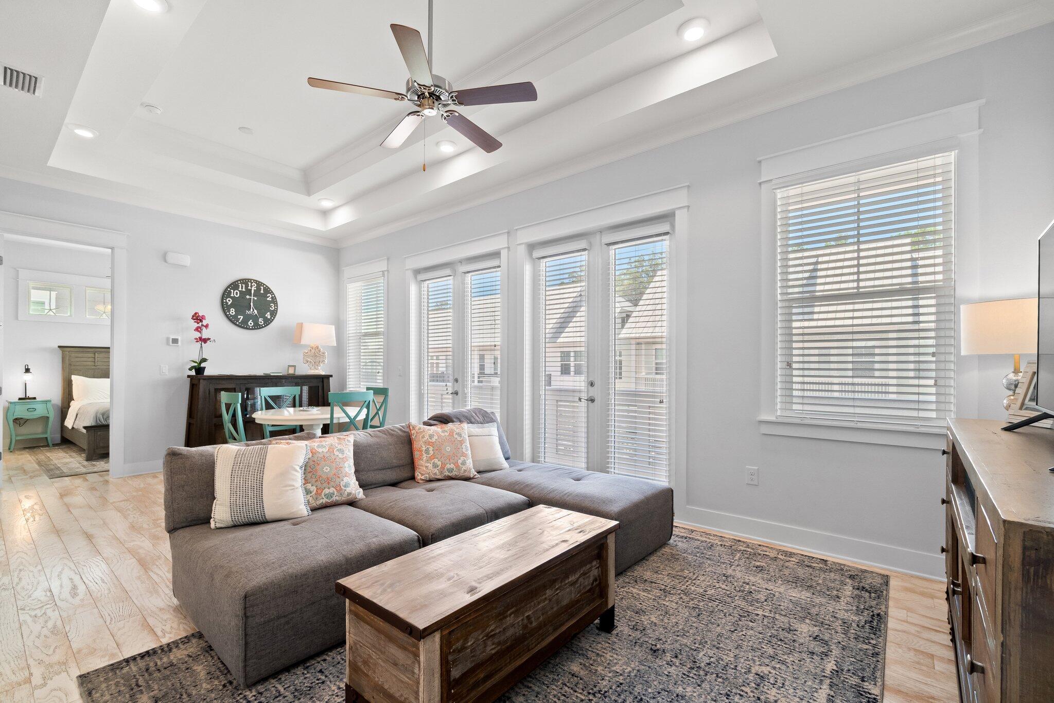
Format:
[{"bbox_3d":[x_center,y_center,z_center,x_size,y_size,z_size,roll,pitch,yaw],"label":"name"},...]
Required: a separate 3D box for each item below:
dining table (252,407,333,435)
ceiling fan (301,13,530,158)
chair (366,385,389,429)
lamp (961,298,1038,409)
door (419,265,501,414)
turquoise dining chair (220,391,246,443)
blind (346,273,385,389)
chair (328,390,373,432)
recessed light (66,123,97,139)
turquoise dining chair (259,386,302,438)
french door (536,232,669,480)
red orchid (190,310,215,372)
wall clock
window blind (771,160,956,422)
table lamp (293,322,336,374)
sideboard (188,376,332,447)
[{"bbox_3d":[-2.232,0.990,4.557,1.070,0.750,1.070,-1,-2,39],"label":"dining table"},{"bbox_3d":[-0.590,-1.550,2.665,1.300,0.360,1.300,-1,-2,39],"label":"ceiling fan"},{"bbox_3d":[-1.846,0.898,4.798,0.450,0.970,0.520,-1,-2,37],"label":"chair"},{"bbox_3d":[2.355,0.059,2.115,0.390,0.600,0.390,-1,-2,39],"label":"lamp"},{"bbox_3d":[-0.774,0.166,5.202,1.600,2.450,0.090,-1,-2,39],"label":"door"},{"bbox_3d":[-2.630,0.881,4.301,0.460,0.960,0.520,-1,-2,39],"label":"turquoise dining chair"},{"bbox_3d":[-2.302,-0.262,6.254,0.920,1.600,0.060,-1,-2,39],"label":"blind"},{"bbox_3d":[-1.829,0.883,4.329,0.450,0.970,0.520,2,-3,-44],"label":"chair"},{"bbox_3d":[-4.034,-1.997,3.979,0.195,0.030,0.195,-1,-2,39],"label":"recessed light"},{"bbox_3d":[-2.646,0.901,4.888,0.520,0.970,0.450,-2,-2,42],"label":"turquoise dining chair"},{"bbox_3d":[0.655,0.123,4.032,1.500,2.420,0.090,-1,-2,39],"label":"french door"},{"bbox_3d":[-3.862,-0.088,5.225,0.200,0.750,0.270,-1,-2,39],"label":"red orchid"},{"bbox_3d":[-3.666,-0.631,5.830,0.045,0.670,0.670,-1,-2,39],"label":"wall clock"},{"bbox_3d":[2.083,-0.341,2.764,0.890,1.600,0.060,-1,-2,39],"label":"window blind"},{"bbox_3d":[-3.023,-0.035,6.257,0.250,0.720,0.490,-1,-2,39],"label":"table lamp"},{"bbox_3d":[-3.390,0.860,5.687,0.420,1.070,1.600,-1,-2,39],"label":"sideboard"}]

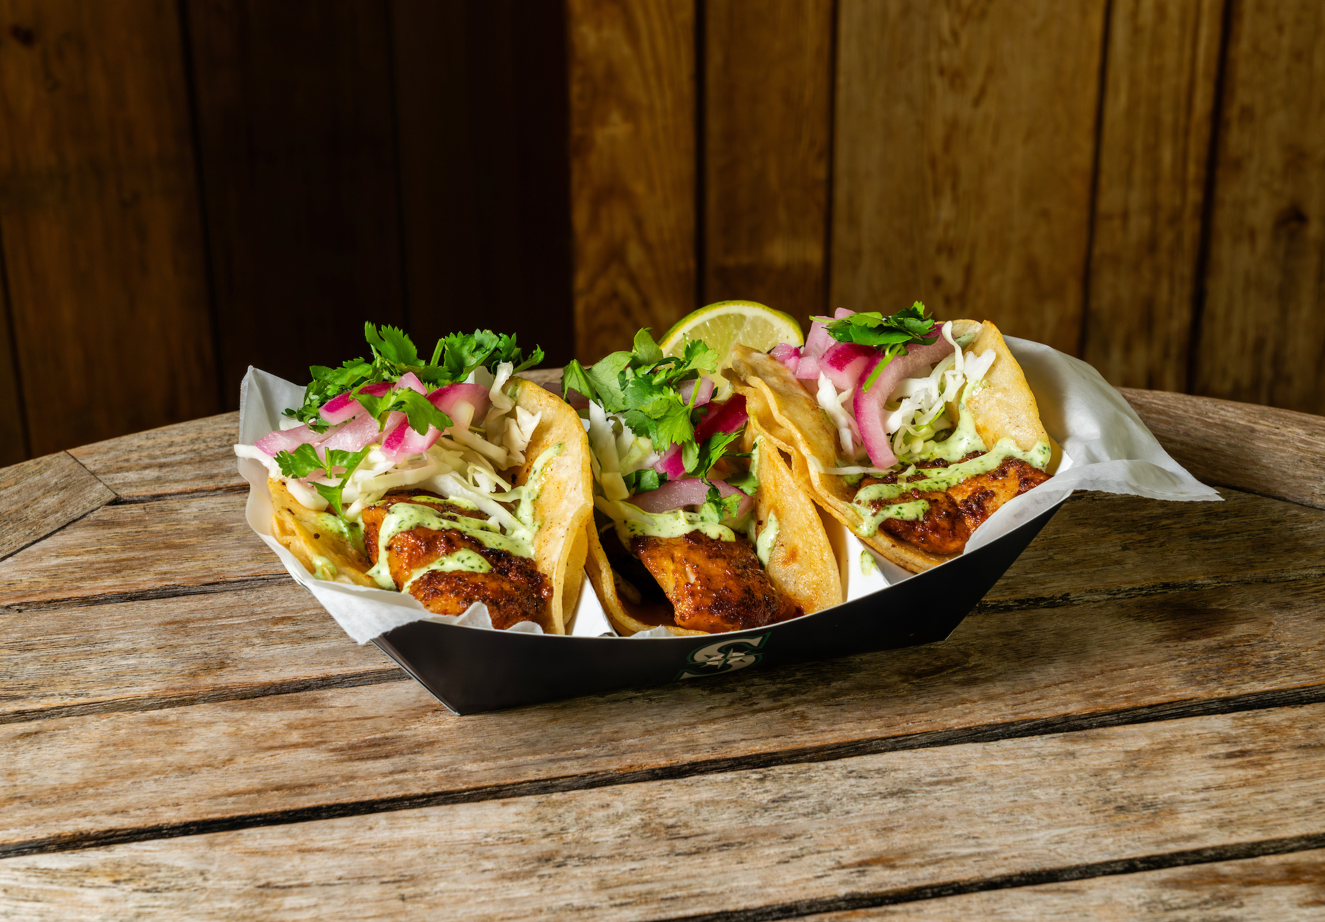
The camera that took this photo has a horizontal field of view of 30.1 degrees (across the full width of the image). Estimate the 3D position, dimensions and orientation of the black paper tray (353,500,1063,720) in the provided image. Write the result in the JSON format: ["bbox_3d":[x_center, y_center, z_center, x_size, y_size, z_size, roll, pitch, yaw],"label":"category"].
[{"bbox_3d":[0.001,0.020,0.719,0.220,0.048,0.148,-8,28,-13],"label":"black paper tray"}]

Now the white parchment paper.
[{"bbox_3d":[0.014,0.010,0.718,0.270,0.062,0.142,-8,28,-13],"label":"white parchment paper"}]

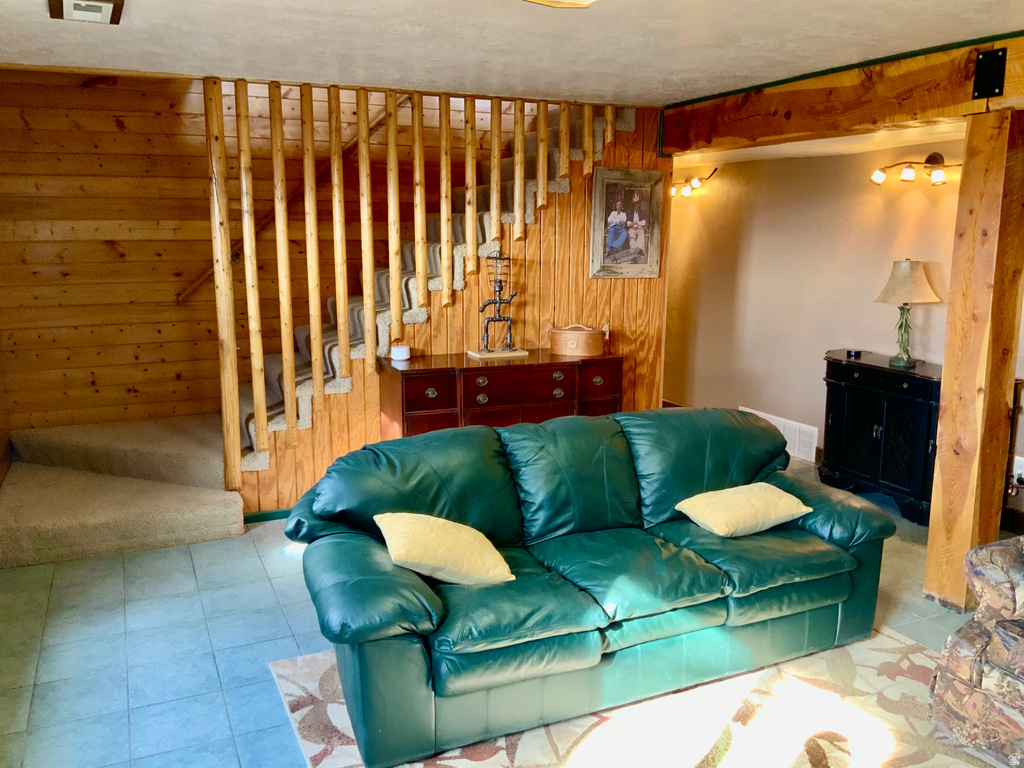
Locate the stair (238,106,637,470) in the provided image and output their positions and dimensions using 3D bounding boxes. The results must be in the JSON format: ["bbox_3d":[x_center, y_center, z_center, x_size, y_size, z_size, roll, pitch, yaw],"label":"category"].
[{"bbox_3d":[-0.568,-0.686,5.521,2.606,2.202,1.050,-4,11,-24],"label":"stair"}]

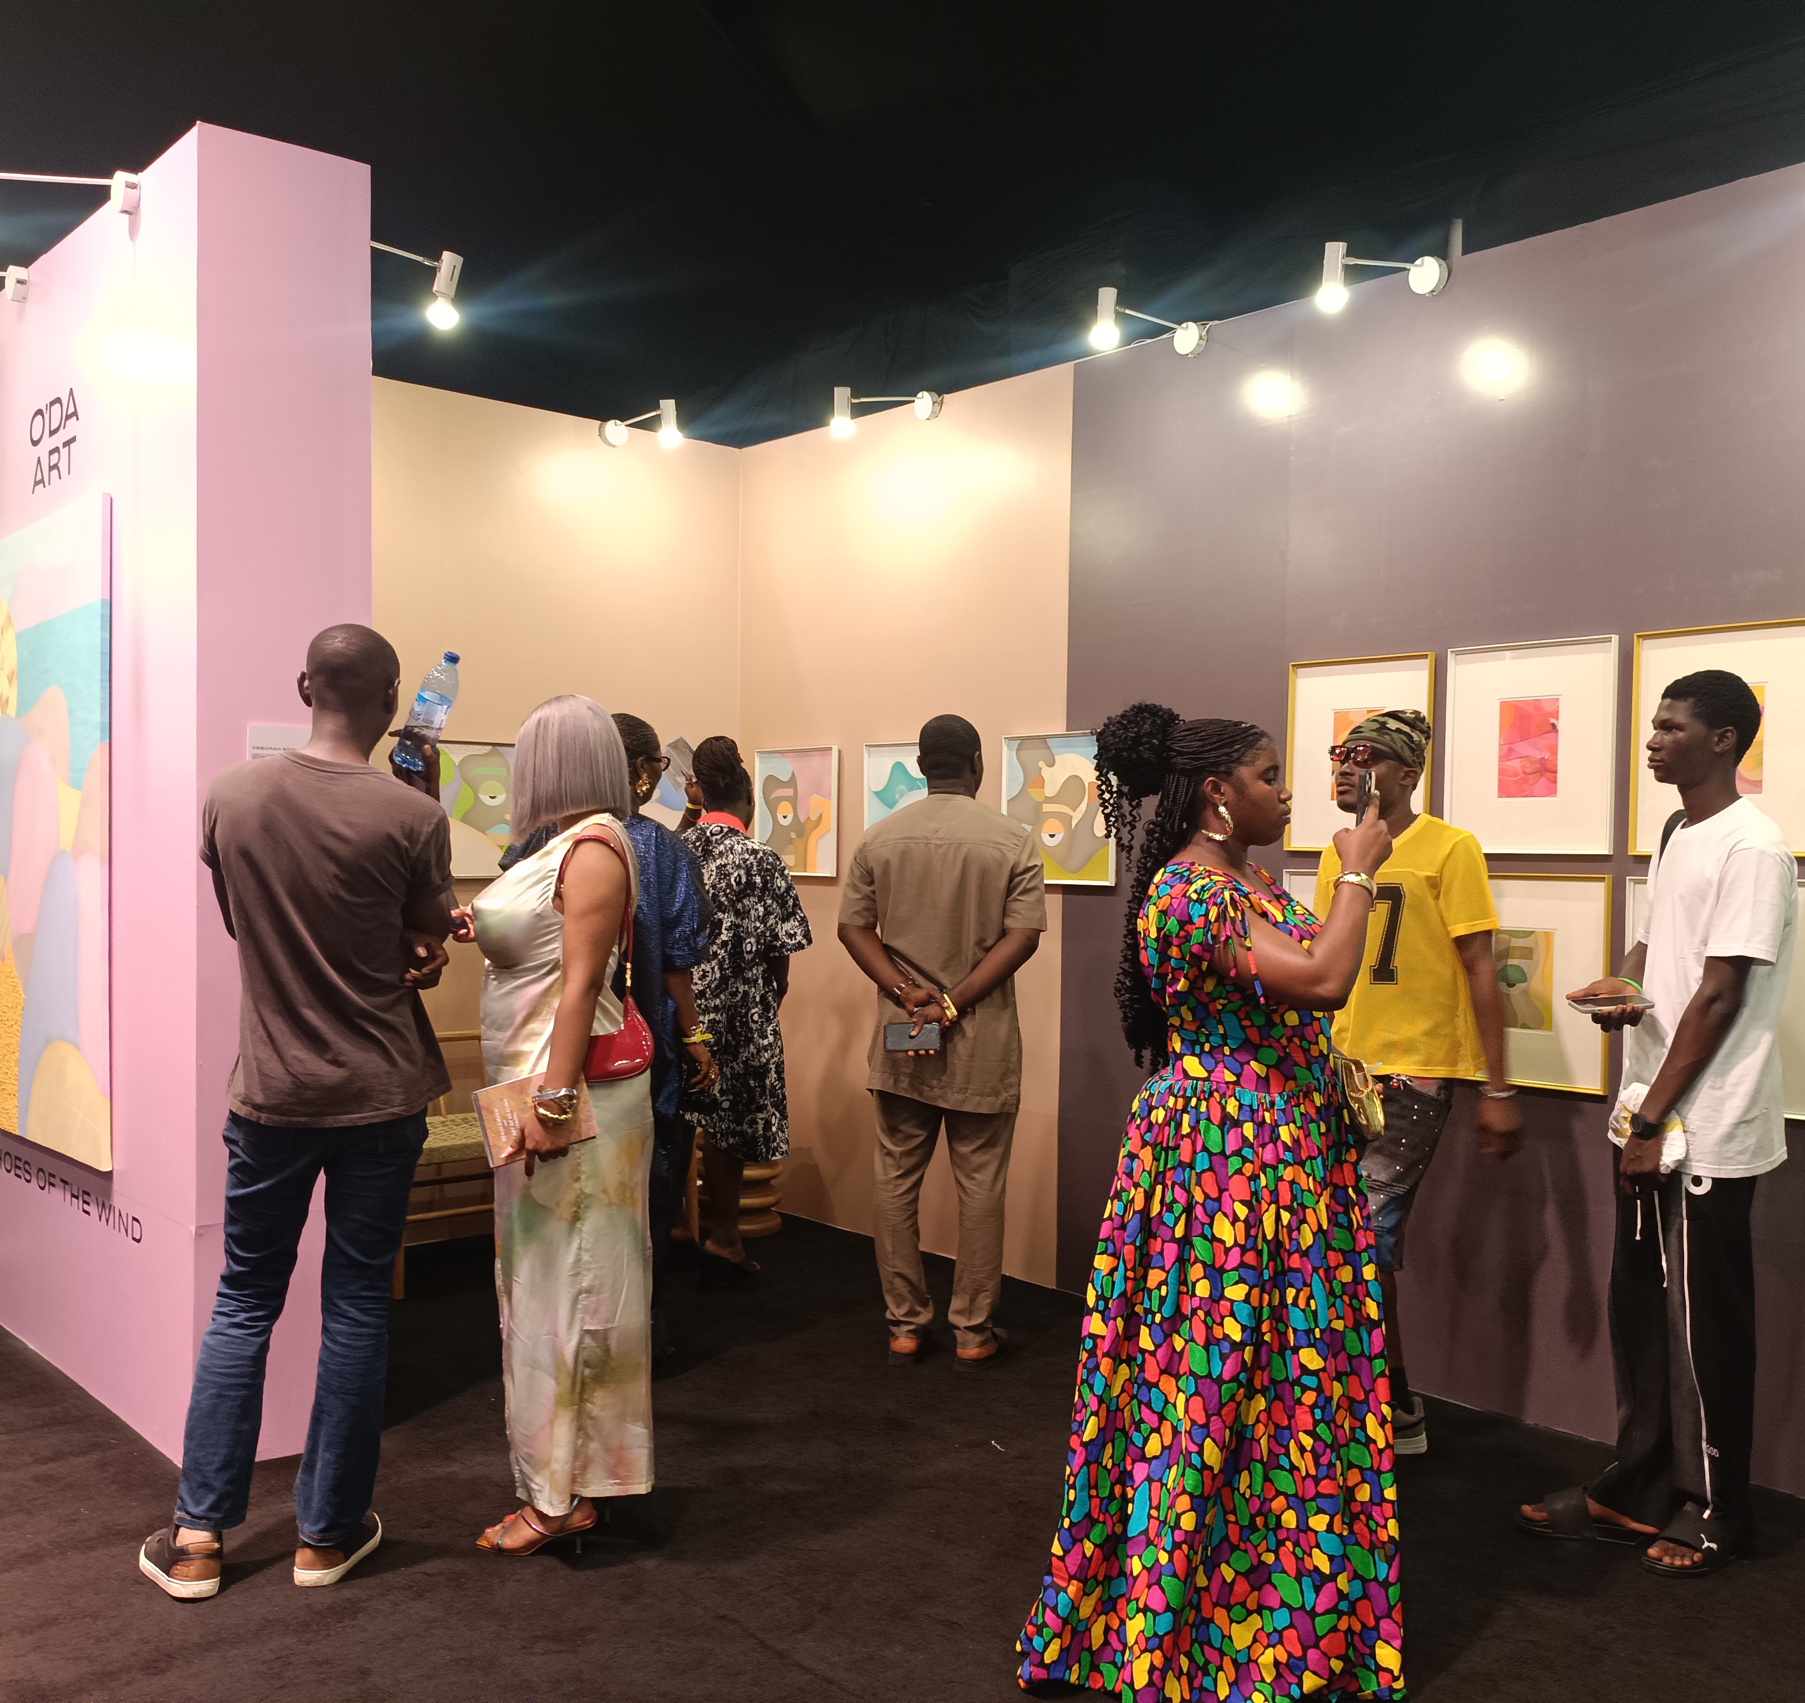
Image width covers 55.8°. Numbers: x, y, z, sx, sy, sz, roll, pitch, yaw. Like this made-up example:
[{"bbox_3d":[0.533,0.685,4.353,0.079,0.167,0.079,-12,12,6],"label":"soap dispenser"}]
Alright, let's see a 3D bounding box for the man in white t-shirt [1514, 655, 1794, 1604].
[{"bbox_3d":[1.555,0.523,3.493,0.500,1.770,0.480,1,0,-5],"label":"man in white t-shirt"}]

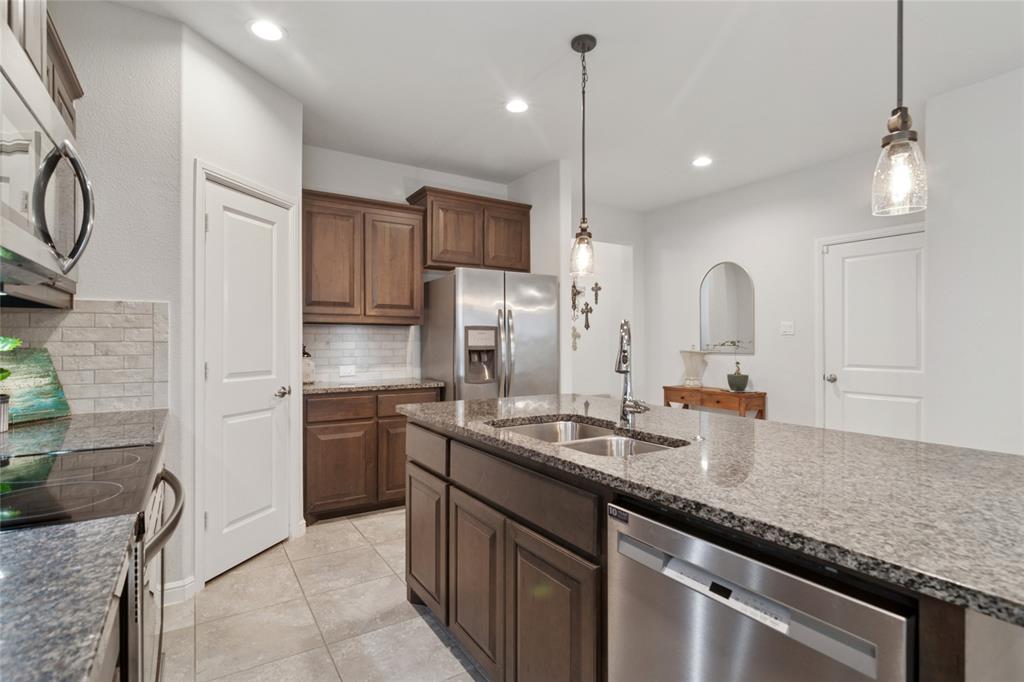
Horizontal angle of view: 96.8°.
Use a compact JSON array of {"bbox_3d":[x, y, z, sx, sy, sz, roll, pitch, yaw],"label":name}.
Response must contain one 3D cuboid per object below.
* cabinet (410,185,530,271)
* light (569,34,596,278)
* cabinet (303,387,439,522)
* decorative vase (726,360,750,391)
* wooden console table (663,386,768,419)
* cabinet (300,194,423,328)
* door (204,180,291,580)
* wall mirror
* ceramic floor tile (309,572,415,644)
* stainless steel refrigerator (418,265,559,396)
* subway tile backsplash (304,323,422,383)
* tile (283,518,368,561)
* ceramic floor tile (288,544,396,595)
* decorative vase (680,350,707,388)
[{"bbox_3d":[-0.371,-0.942,4.115,1.019,0.635,0.421,0,0,-30],"label":"cabinet"},{"bbox_3d":[0.360,-0.920,2.310,0.127,1.190,0.127,0,0,0],"label":"light"},{"bbox_3d":[-1.119,0.785,3.492,0.950,0.900,0.630,0,0,-31],"label":"cabinet"},{"bbox_3d":[2.127,0.336,4.290,0.203,0.285,0.203,0,0,-31],"label":"decorative vase"},{"bbox_3d":[1.959,0.857,4.453,0.350,0.757,0.870,0,0,-34],"label":"wooden console table"},{"bbox_3d":[-1.191,-0.600,3.612,0.940,0.950,0.350,0,0,-31],"label":"cabinet"},{"bbox_3d":[-1.540,0.225,2.661,0.040,2.091,0.570,0,0,17],"label":"door"},{"bbox_3d":[2.179,-0.347,4.635,0.030,0.922,0.576,0,0,-36],"label":"wall mirror"},{"bbox_3d":[-0.703,1.283,2.202,0.455,0.012,0.426,0,0,-30],"label":"ceramic floor tile"},{"bbox_3d":[-0.200,0.356,3.970,0.929,1.828,0.767,0,0,-30],"label":"stainless steel refrigerator"},{"bbox_3d":[-1.270,0.096,3.837,0.999,0.469,0.015,0,0,-30],"label":"subway tile backsplash"},{"bbox_3d":[-1.165,1.240,2.835,0.440,0.010,0.450,0,0,-32],"label":"tile"},{"bbox_3d":[-0.920,1.240,2.475,0.437,0.010,0.437,0,0,-32],"label":"ceramic floor tile"},{"bbox_3d":[1.897,0.298,4.755,0.253,0.387,0.252,0,0,-36],"label":"decorative vase"}]

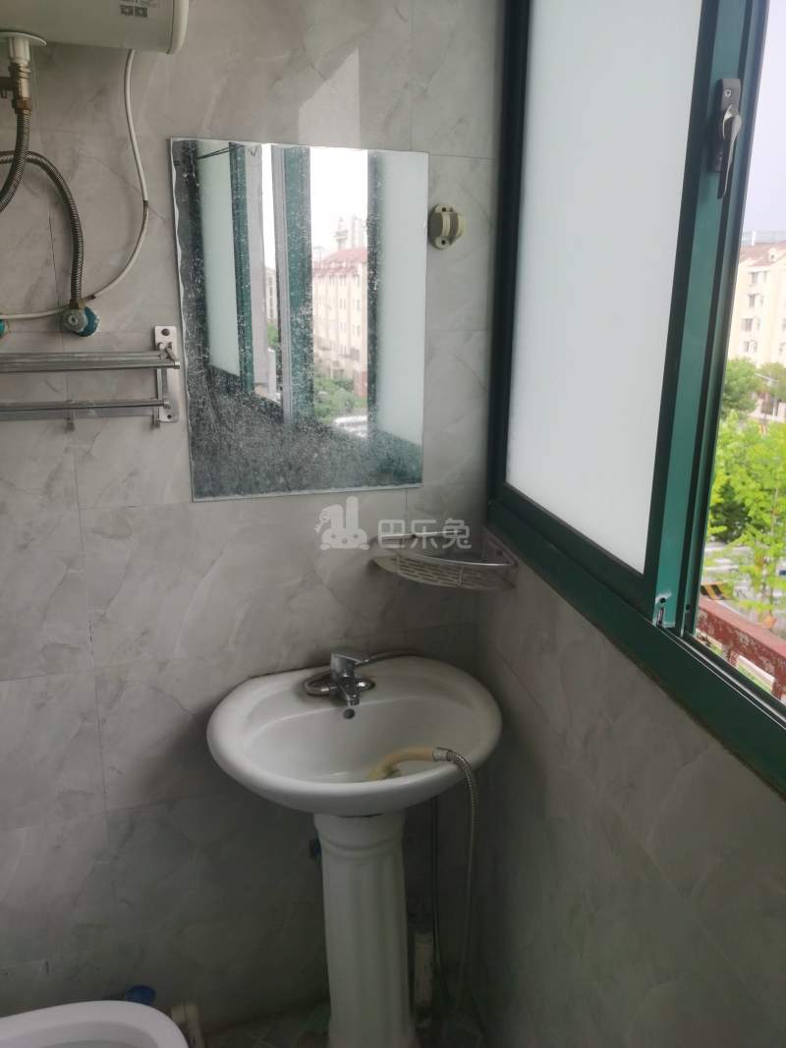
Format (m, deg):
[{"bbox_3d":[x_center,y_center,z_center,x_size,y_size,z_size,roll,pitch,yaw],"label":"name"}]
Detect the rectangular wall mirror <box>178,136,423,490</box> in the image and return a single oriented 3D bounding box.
[{"bbox_3d":[-0.145,-0.345,1.450,0.443,0.603,0.020,-5,16,-18],"label":"rectangular wall mirror"}]

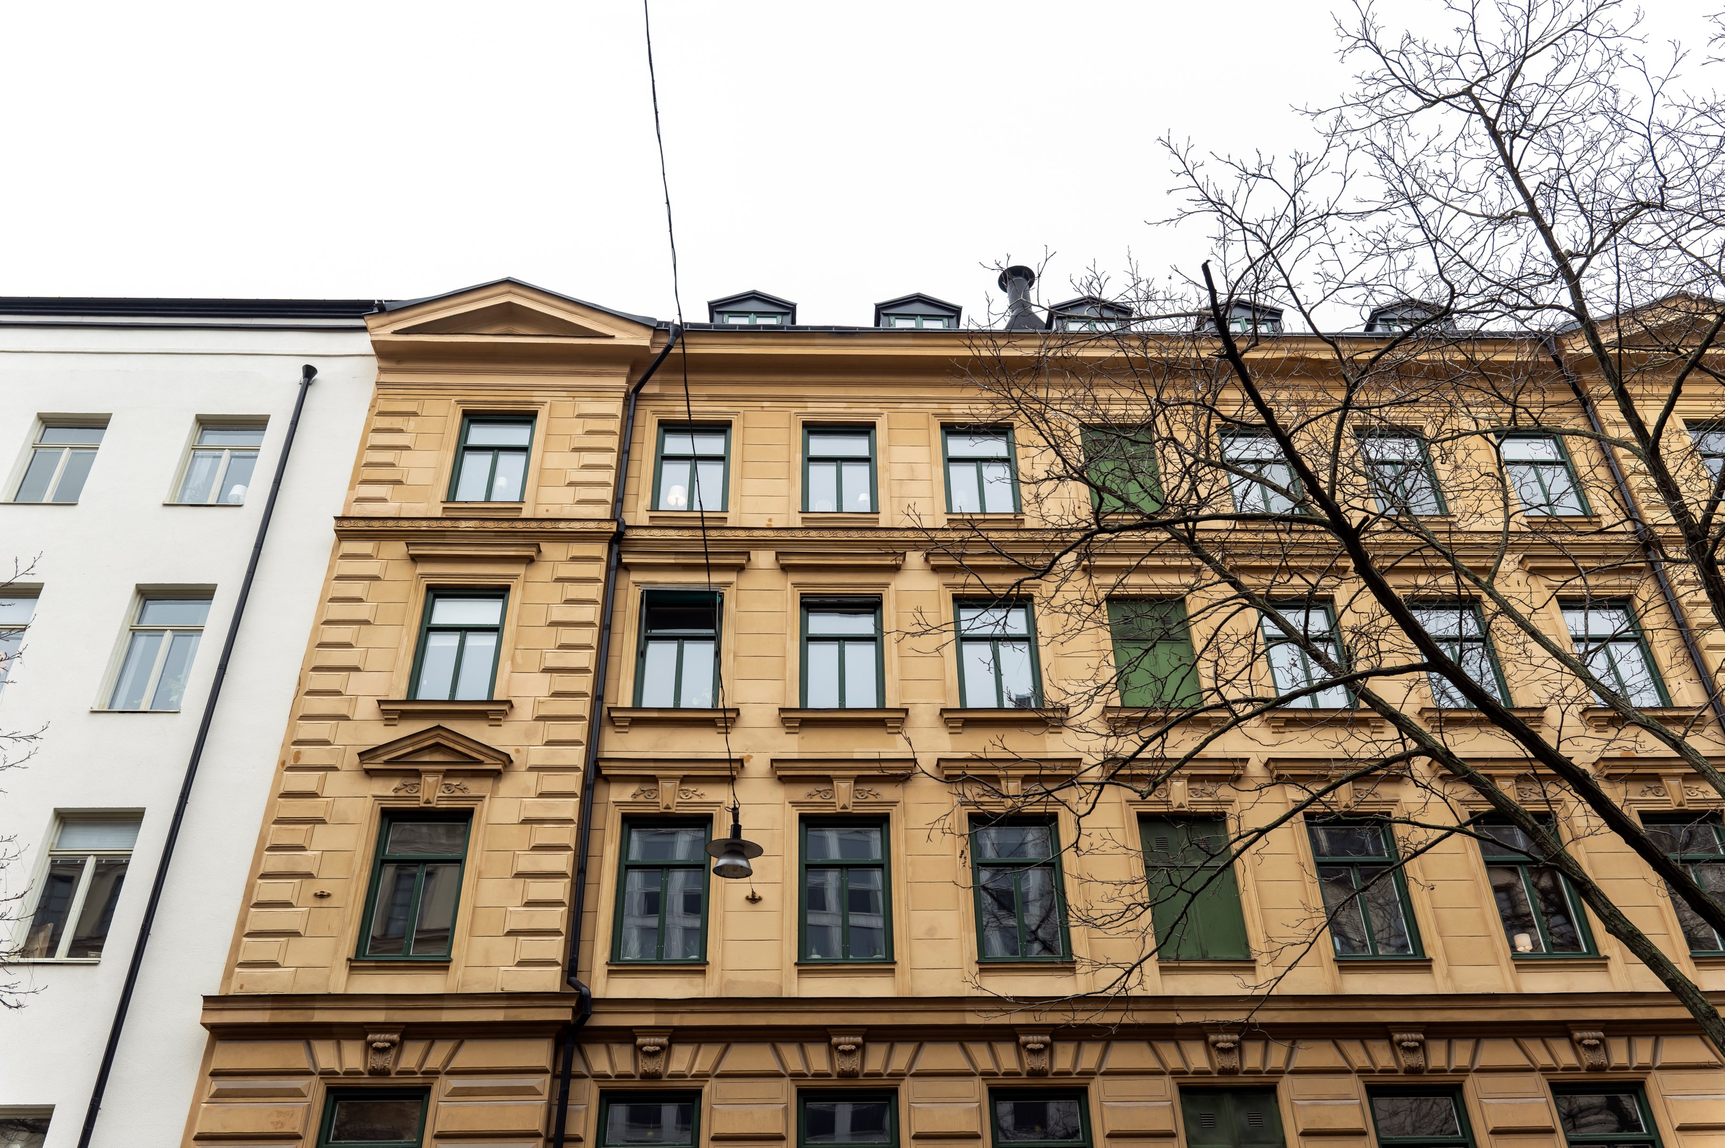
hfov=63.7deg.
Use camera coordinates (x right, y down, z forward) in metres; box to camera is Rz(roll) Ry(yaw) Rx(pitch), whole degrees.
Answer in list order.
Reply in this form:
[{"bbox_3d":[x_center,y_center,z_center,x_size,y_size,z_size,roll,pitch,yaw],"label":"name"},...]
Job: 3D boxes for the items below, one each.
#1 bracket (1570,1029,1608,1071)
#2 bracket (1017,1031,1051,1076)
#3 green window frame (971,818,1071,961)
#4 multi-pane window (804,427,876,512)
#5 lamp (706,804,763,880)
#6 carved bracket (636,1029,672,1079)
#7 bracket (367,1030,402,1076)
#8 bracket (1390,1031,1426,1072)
[{"bbox_3d":[9.346,6.094,17.805,0.390,0.512,0.240,0,-35,-2],"label":"bracket"},{"bbox_3d":[2.191,6.053,17.512,0.390,0.519,0.240,0,-35,-2],"label":"bracket"},{"bbox_3d":[2.142,4.306,19.008,1.277,2.143,0.160,0,-35,-2],"label":"green window frame"},{"bbox_3d":[-0.377,-1.722,23.174,1.232,1.939,0.160,0,-35,-2],"label":"multi-pane window"},{"bbox_3d":[-1.280,2.661,13.967,0.580,0.699,0.580,0,-33,-3],"label":"lamp"},{"bbox_3d":[-2.564,5.909,16.994,0.450,0.540,0.250,0,-33,-3],"label":"carved bracket"},{"bbox_3d":[-5.503,5.524,15.977,0.396,0.471,0.210,0,-36,-2],"label":"bracket"},{"bbox_3d":[6.517,5.714,16.575,0.400,0.473,0.210,0,-36,-2],"label":"bracket"}]

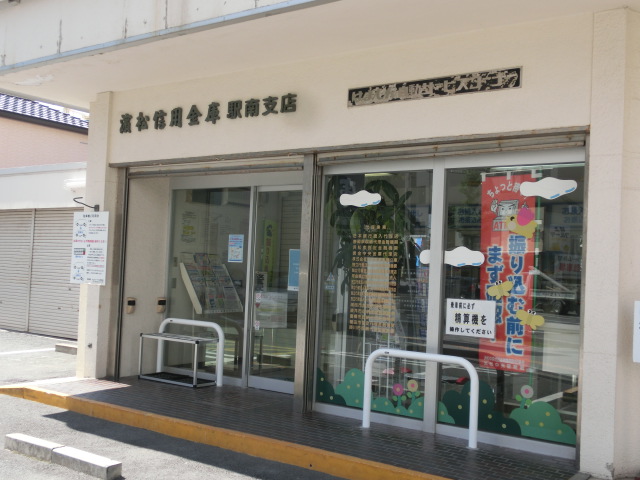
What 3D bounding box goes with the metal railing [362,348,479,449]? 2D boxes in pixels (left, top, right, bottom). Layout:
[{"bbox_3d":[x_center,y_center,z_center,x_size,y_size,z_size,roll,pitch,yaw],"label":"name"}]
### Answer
[{"bbox_3d":[0.779,1.224,5.541,0.985,0.660,0.063,1,-2,33],"label":"metal railing"}]

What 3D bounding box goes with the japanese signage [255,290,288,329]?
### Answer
[{"bbox_3d":[-0.506,0.736,7.336,0.420,0.375,0.010,1,-2,33],"label":"japanese signage"}]

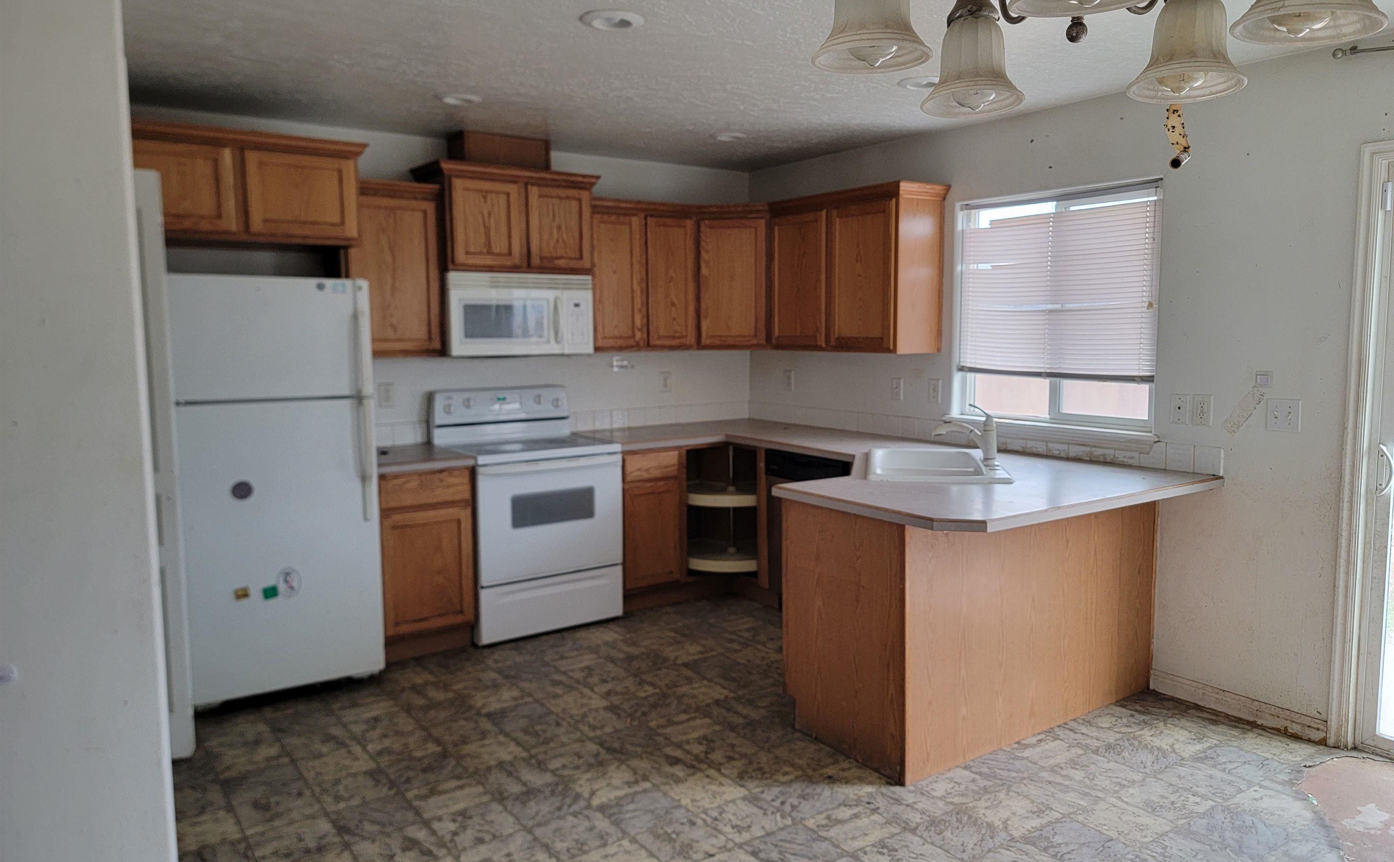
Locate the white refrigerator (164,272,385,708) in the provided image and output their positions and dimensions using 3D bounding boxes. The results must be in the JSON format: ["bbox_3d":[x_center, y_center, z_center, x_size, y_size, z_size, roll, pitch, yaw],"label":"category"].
[{"bbox_3d":[-1.839,0.221,4.119,0.743,1.695,0.760,-5,7,-35],"label":"white refrigerator"}]

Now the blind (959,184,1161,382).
[{"bbox_3d":[1.567,-0.632,4.277,0.040,0.790,1.012,-5,7,-35],"label":"blind"}]

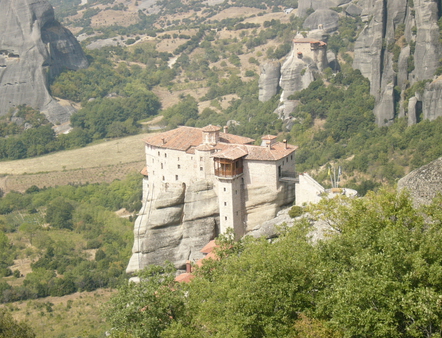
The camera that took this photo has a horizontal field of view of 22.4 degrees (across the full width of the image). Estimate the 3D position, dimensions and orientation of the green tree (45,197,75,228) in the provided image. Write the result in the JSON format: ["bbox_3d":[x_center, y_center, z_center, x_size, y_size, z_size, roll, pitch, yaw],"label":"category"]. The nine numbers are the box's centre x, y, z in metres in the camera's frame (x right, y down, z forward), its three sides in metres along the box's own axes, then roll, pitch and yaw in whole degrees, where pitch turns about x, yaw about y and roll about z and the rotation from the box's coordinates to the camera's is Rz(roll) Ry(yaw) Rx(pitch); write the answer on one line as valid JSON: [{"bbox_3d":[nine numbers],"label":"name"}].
[{"bbox_3d":[-64.970,17.500,450.000,11.500,11.500,11.500,-2,15,0],"label":"green tree"}]

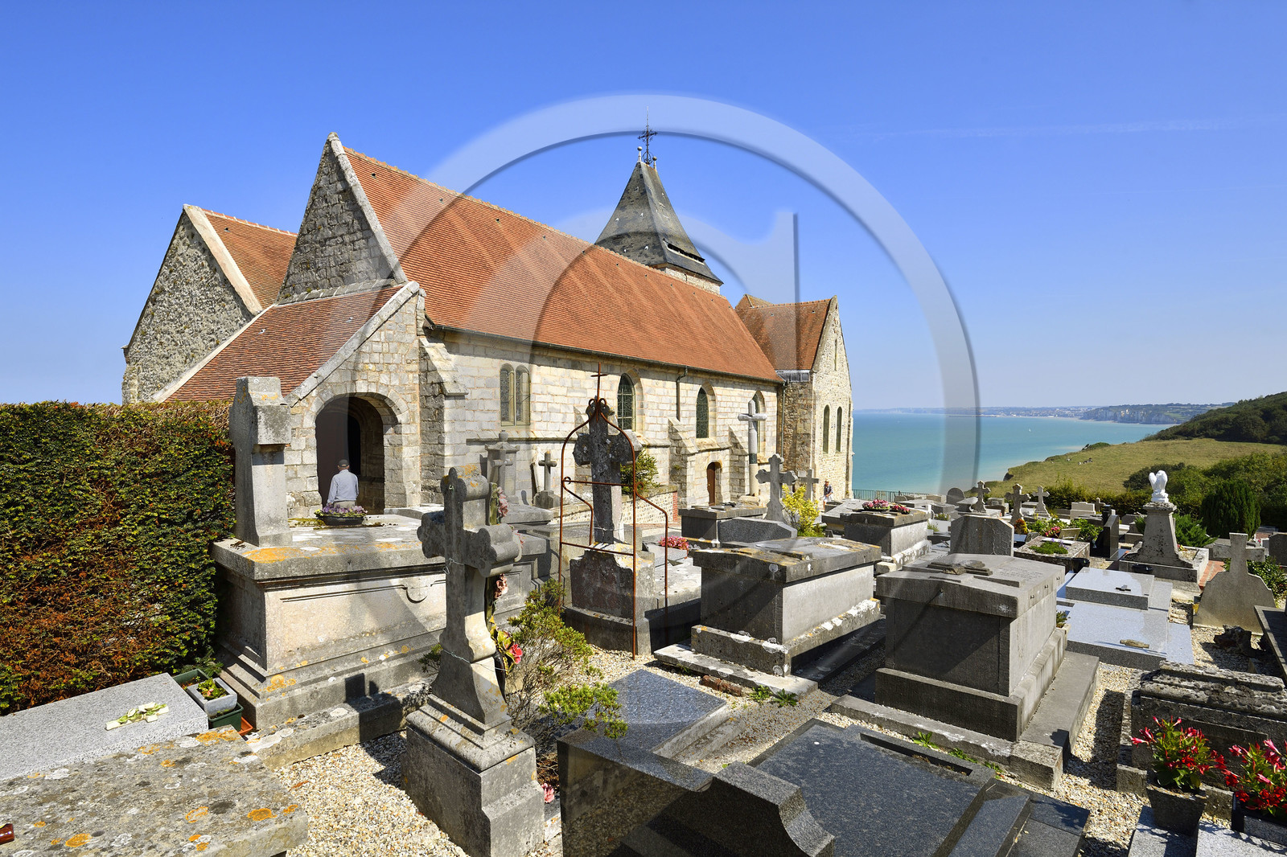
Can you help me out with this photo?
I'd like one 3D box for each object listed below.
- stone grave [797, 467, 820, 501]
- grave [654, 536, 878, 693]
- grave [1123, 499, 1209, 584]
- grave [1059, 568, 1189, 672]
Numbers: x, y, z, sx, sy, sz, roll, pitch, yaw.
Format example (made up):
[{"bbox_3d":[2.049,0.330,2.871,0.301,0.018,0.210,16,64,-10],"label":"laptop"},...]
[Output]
[{"bbox_3d":[4.765,1.793,19.520,0.620,1.250,0.160,1,2,38],"label":"stone grave"},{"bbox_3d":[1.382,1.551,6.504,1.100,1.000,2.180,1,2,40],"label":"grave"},{"bbox_3d":[10.396,2.080,13.555,1.150,1.340,2.450,2,3,42],"label":"grave"},{"bbox_3d":[6.874,2.533,9.641,1.420,0.350,4.300,2,2,39],"label":"grave"}]

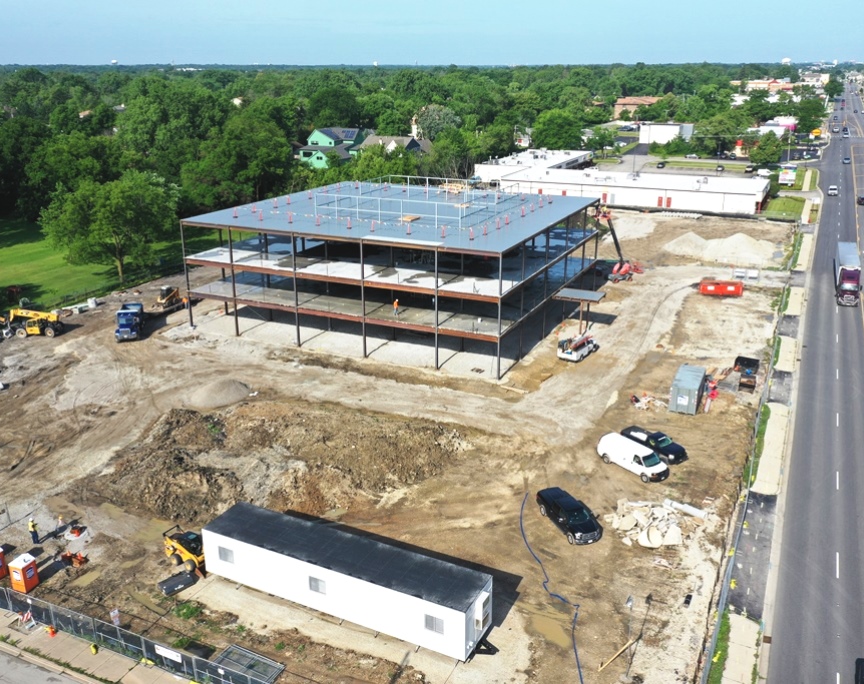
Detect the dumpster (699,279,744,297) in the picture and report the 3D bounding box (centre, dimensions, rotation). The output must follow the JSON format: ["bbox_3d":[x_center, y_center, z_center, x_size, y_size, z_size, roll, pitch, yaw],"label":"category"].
[{"bbox_3d":[40.586,-7.544,111.900,5.900,1.650,2.300,2,20,7],"label":"dumpster"}]

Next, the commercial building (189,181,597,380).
[{"bbox_3d":[-3.358,-11.929,103.588,40.726,15.900,36.912,9,21,24],"label":"commercial building"}]

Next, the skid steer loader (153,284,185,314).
[{"bbox_3d":[-34.623,-5.835,104.498,1.800,2.150,3.500,6,20,17],"label":"skid steer loader"}]

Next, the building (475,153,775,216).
[{"bbox_3d":[49.486,-43.579,208.160,73.000,5.400,63.000,9,21,24],"label":"building"}]

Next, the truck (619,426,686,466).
[{"bbox_3d":[18.460,8.575,66.338,1.970,1.780,5.500,-16,25,-38],"label":"truck"}]

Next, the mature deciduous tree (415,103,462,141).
[{"bbox_3d":[2.169,-74.055,278.138,15.200,16.800,14.800,0,19,0],"label":"mature deciduous tree"}]

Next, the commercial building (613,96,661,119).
[{"bbox_3d":[102.960,-116.537,398.219,20.500,9.600,15.000,7,21,21],"label":"commercial building"}]

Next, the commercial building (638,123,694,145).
[{"bbox_3d":[85.148,-75.732,289.362,14.100,6.400,16.000,12,23,30],"label":"commercial building"}]

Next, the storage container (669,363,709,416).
[{"bbox_3d":[24.556,4.555,76.454,2.420,2.620,5.900,9,21,24],"label":"storage container"}]

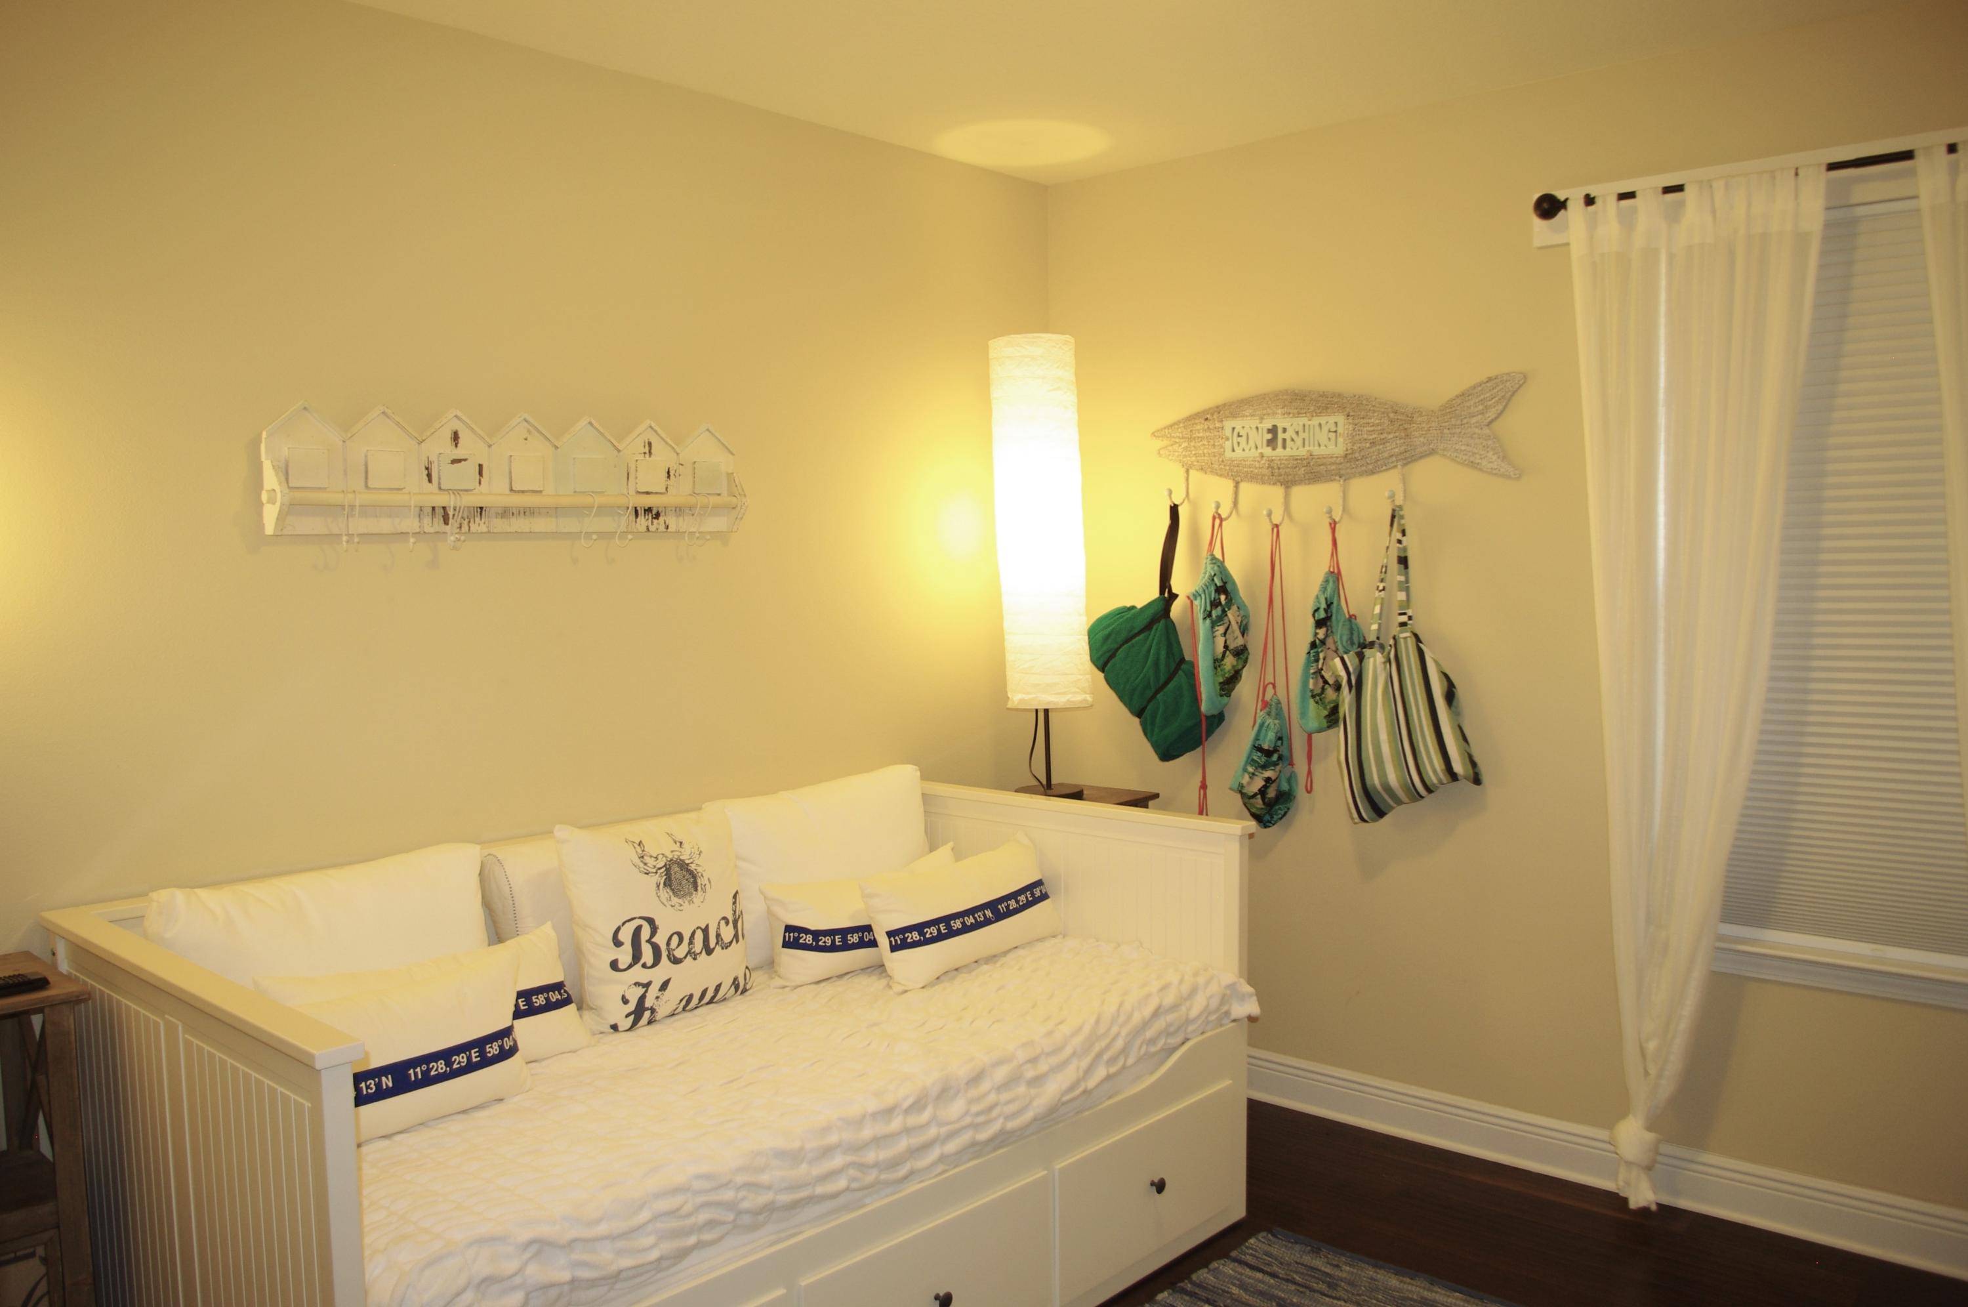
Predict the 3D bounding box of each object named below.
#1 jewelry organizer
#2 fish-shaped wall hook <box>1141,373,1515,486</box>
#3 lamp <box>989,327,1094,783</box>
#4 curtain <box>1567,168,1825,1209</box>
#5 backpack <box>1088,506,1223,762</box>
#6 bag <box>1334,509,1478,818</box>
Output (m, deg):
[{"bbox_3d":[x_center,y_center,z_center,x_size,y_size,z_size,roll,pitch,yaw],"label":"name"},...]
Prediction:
[{"bbox_3d":[-0.884,-0.348,2.888,0.085,0.240,1.040,2,5,42],"label":"jewelry organizer"},{"bbox_3d":[0.813,-0.521,3.545,1.000,0.235,0.050,2,5,42],"label":"fish-shaped wall hook"},{"bbox_3d":[0.154,-0.215,3.813,0.235,1.180,0.235,-1,3,0],"label":"lamp"},{"bbox_3d":[1.417,0.116,2.976,0.480,2.145,0.100,2,5,42],"label":"curtain"},{"bbox_3d":[0.441,-0.049,3.832,0.360,0.650,0.160,2,5,42],"label":"backpack"},{"bbox_3d":[0.972,0.026,3.385,0.320,0.750,0.120,2,5,42],"label":"bag"}]

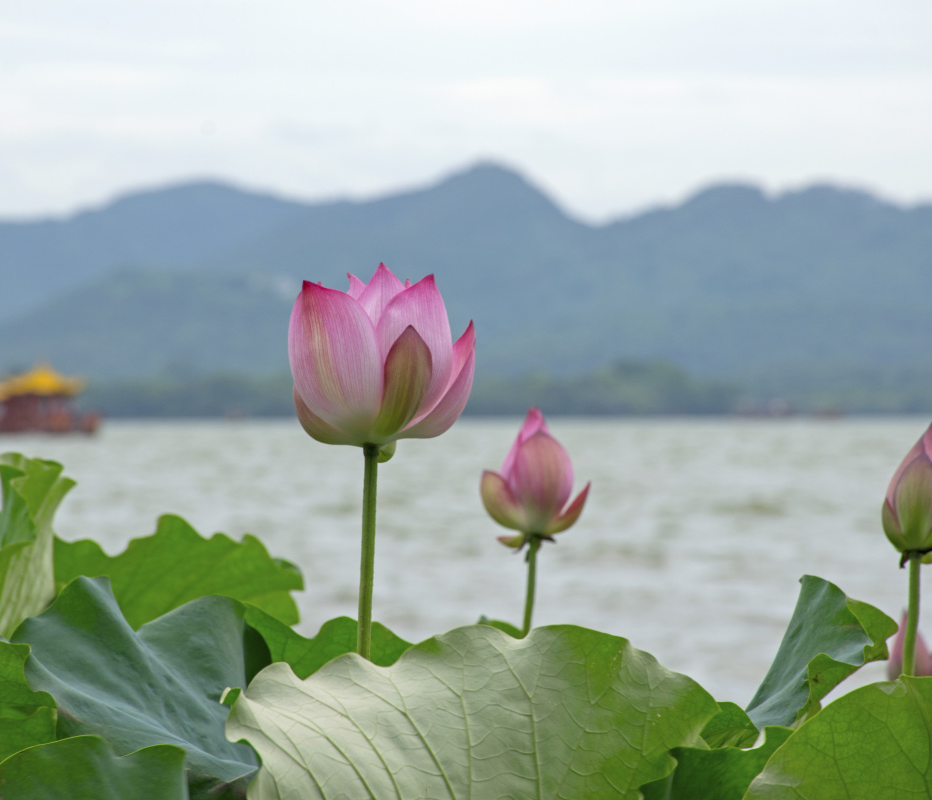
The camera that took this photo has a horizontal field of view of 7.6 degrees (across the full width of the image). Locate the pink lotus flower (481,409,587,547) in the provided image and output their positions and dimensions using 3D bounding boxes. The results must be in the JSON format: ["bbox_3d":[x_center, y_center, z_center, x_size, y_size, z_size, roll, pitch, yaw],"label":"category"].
[{"bbox_3d":[0.065,0.072,6.500,0.102,0.127,0.100,0,0,0],"label":"pink lotus flower"}]

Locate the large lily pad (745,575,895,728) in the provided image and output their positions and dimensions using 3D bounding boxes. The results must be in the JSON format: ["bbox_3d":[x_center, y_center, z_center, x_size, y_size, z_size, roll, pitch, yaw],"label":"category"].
[{"bbox_3d":[0.287,0.211,5.700,0.145,0.160,0.170,0,0,0],"label":"large lily pad"}]

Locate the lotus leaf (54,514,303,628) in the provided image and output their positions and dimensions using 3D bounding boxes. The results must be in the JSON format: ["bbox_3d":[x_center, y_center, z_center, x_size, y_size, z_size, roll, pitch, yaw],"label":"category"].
[{"bbox_3d":[-0.282,0.173,6.500,0.290,0.160,0.260,0,0,0],"label":"lotus leaf"}]

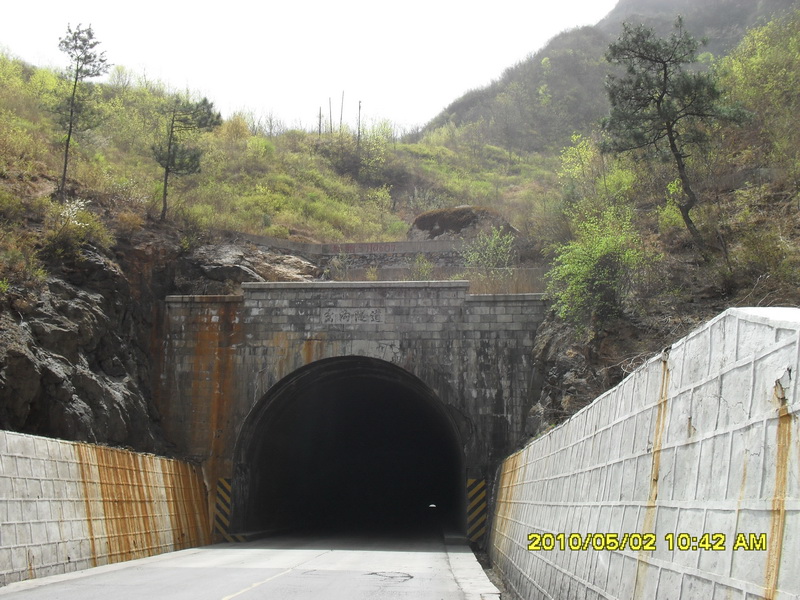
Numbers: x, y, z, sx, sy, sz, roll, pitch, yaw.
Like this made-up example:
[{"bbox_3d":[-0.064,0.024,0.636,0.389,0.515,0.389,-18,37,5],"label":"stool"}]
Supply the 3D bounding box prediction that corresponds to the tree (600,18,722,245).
[{"bbox_3d":[8.573,-5.565,26.120,4.070,8.110,4.070,0,-14,0],"label":"tree"}]

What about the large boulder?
[{"bbox_3d":[3.262,-3.900,42.503,5.840,2.150,4.090,0,-14,0],"label":"large boulder"}]

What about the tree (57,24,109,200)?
[{"bbox_3d":[-12.678,-7.626,32.301,2.080,7.600,2.080,0,-14,0],"label":"tree"}]

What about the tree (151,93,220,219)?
[{"bbox_3d":[-9.817,-6.585,37.195,3.130,6.100,3.130,0,-14,0],"label":"tree"}]

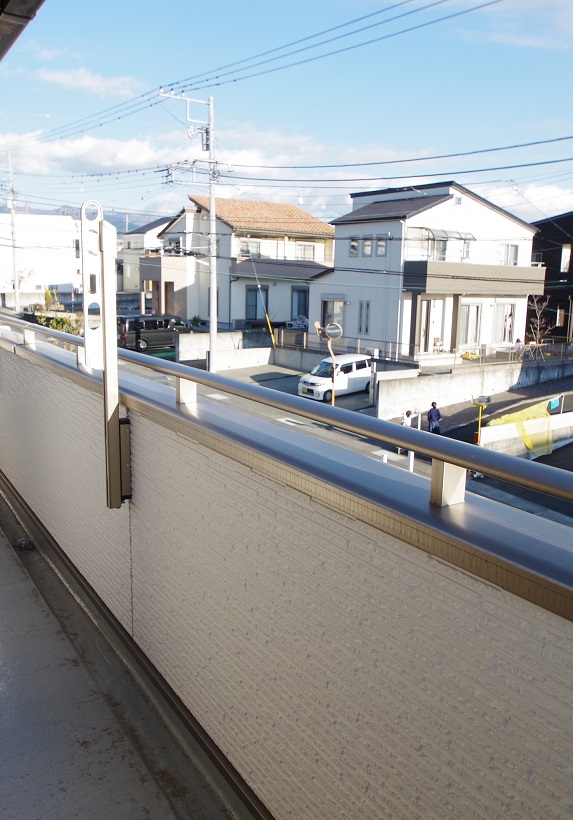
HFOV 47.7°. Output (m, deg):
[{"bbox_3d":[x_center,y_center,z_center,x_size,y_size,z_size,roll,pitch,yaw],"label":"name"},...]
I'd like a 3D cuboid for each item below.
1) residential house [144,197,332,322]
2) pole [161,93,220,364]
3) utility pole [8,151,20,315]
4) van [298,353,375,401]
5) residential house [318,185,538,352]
[{"bbox_3d":[-3.822,-10.299,45.139,10.100,8.510,11.500,-6,13,-32],"label":"residential house"},{"bbox_3d":[-4.476,-8.037,30.141,2.700,12.700,0.500,-6,13,-32],"label":"pole"},{"bbox_3d":[-21.049,-13.679,50.219,0.450,12.100,0.450,-6,13,-32],"label":"utility pole"},{"bbox_3d":[2.087,-1.368,27.127,3.395,1.710,1.475,-9,15,-42],"label":"van"},{"bbox_3d":[7.393,-7.117,33.639,10.600,8.190,8.250,-7,14,-36],"label":"residential house"}]

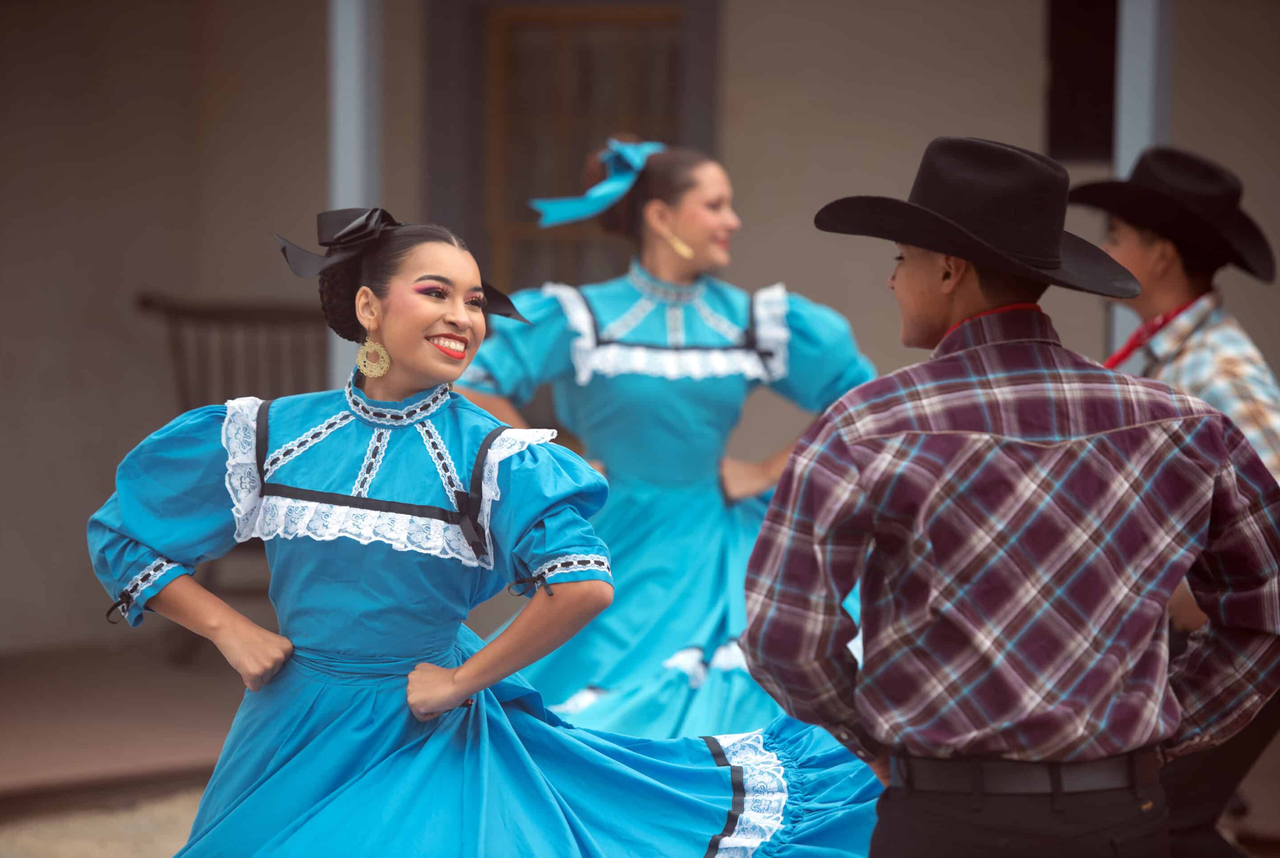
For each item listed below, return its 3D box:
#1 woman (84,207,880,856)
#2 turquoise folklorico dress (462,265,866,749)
[{"bbox_3d":[-0.239,0.490,8.000,1.200,1.620,0.850,1,4,13],"label":"woman"},{"bbox_3d":[0.067,0.300,10.800,1.050,1.220,0.850,0,4,-3],"label":"turquoise folklorico dress"}]

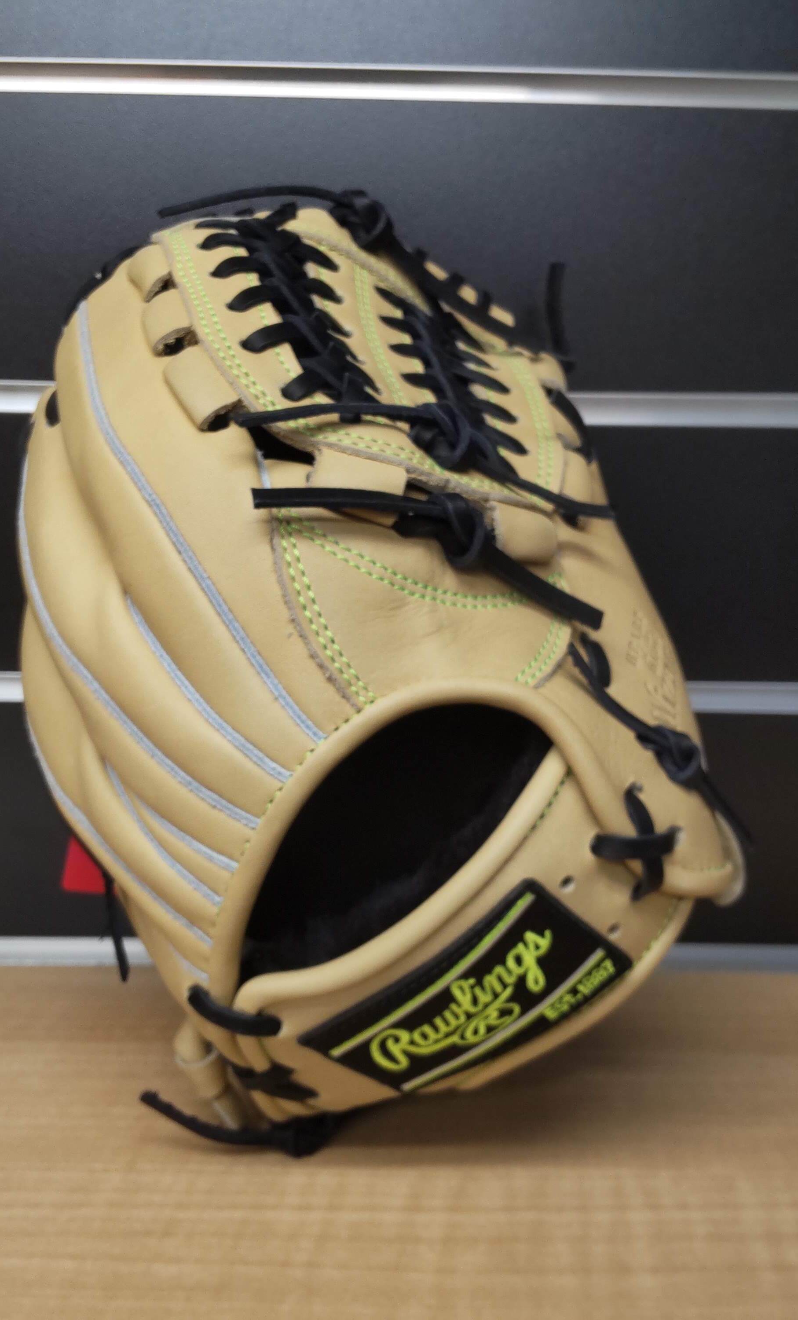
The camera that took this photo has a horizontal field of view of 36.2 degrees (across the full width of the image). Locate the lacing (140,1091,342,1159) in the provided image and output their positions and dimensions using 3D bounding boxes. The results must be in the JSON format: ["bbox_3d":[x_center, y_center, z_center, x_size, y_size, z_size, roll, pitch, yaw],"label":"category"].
[{"bbox_3d":[-0.043,0.129,0.344,0.056,0.015,0.018,4,12,13],"label":"lacing"}]

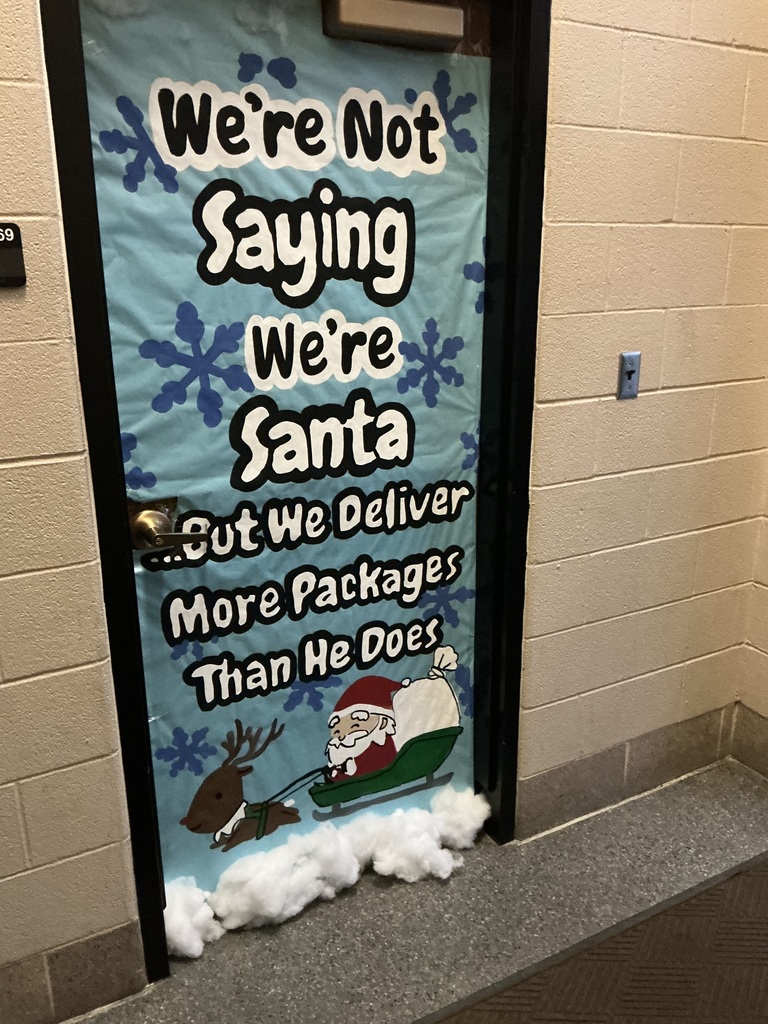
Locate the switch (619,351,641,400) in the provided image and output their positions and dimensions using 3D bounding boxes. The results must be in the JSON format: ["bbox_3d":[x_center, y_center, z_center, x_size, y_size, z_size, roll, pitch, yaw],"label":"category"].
[{"bbox_3d":[0.616,-0.341,2.070,0.068,0.114,0.009,-9,19,-27],"label":"switch"}]

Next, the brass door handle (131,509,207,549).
[{"bbox_3d":[-0.433,0.042,1.678,0.146,0.086,0.075,-9,19,-27],"label":"brass door handle"}]

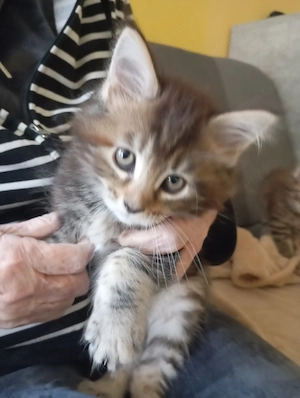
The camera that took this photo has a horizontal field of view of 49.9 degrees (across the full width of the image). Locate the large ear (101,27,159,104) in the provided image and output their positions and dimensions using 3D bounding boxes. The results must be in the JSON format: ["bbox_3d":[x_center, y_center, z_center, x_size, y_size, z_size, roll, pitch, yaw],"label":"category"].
[{"bbox_3d":[-0.018,-0.118,0.285,0.049,0.064,0.025,-3,3,7],"label":"large ear"}]

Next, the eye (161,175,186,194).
[{"bbox_3d":[0.019,-0.012,0.267,0.019,0.015,0.009,17,8,-8],"label":"eye"}]

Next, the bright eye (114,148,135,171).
[{"bbox_3d":[-0.021,-0.032,0.263,0.016,0.015,0.009,21,6,1],"label":"bright eye"}]

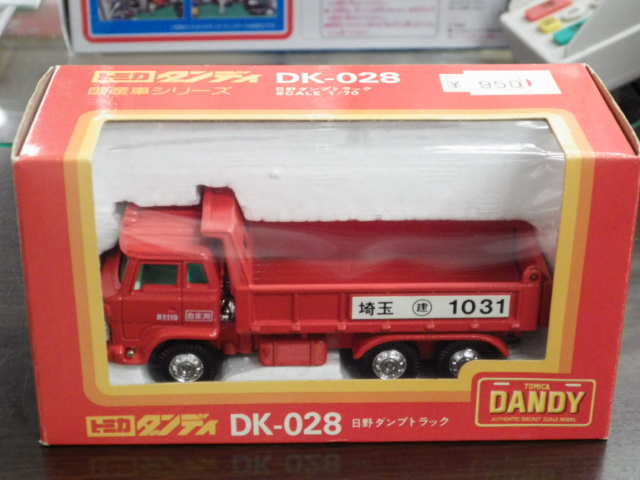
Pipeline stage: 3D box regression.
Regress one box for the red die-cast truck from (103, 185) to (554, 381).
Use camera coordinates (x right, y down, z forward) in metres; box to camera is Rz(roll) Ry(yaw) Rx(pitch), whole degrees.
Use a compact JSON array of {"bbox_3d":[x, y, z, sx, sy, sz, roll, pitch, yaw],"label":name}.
[{"bbox_3d":[0.001,0.010,0.327,0.110,0.046,0.035,0,27,-1],"label":"red die-cast truck"}]

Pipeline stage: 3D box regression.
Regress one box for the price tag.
[{"bbox_3d":[0.044,-0.039,0.320,0.028,0.001,0.017,0,27,-1],"label":"price tag"}]

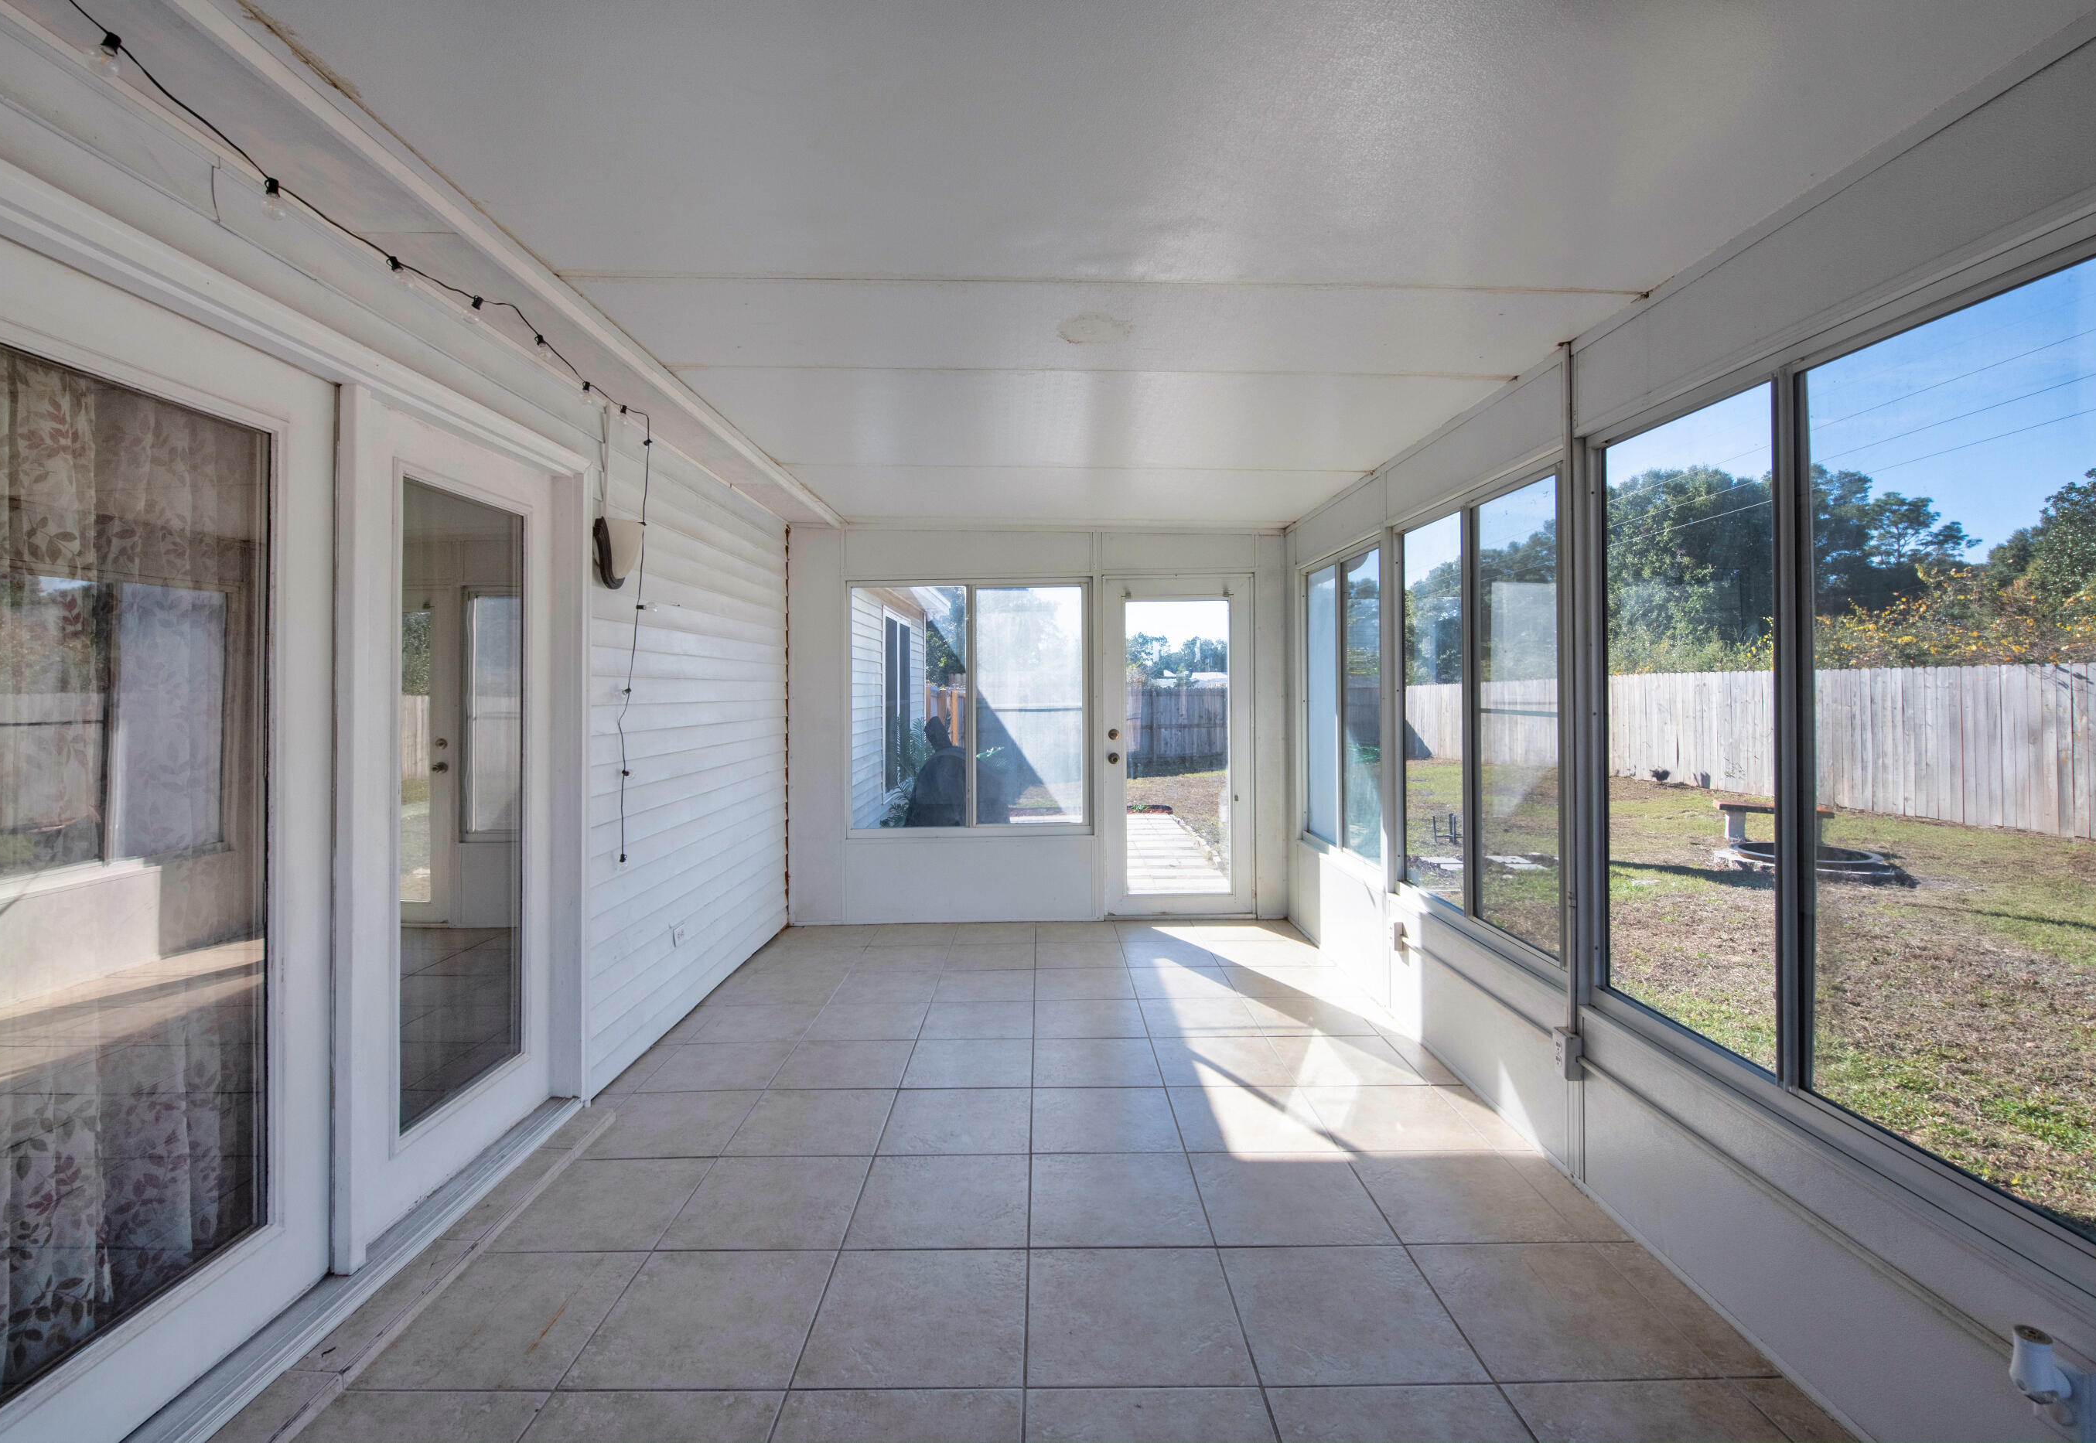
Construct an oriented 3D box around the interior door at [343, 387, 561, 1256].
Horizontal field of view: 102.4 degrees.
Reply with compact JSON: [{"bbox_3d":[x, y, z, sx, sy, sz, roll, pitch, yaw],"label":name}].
[{"bbox_3d":[-1.627,0.228,2.310,0.050,2.020,0.820,0,0,0],"label":"interior door"}]

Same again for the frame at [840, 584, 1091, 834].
[{"bbox_3d":[-0.472,-0.075,5.140,1.500,1.570,0.080,0,0,0],"label":"frame"}]

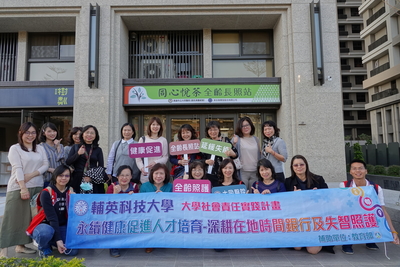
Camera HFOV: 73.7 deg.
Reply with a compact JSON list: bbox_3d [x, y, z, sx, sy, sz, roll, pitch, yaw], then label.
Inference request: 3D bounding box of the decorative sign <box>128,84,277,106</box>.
[{"bbox_3d":[0.050,-0.940,6.600,3.870,0.510,0.150,-1,-5,0],"label":"decorative sign"}]

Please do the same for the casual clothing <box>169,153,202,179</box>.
[{"bbox_3d":[-0.199,0.602,3.738,0.470,0.980,0.340,-1,-5,0],"label":"casual clothing"}]

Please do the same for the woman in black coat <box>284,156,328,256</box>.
[{"bbox_3d":[1.276,0.807,3.223,0.540,1.090,0.540,-1,-5,8],"label":"woman in black coat"}]

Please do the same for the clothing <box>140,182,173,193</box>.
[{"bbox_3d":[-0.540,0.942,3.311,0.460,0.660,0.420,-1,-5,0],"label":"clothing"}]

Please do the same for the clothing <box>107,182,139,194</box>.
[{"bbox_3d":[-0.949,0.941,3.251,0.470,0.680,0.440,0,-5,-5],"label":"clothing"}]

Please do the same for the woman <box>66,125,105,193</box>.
[{"bbox_3d":[-1.570,0.665,3.612,0.520,1.570,0.360,0,-5,-12],"label":"woman"}]

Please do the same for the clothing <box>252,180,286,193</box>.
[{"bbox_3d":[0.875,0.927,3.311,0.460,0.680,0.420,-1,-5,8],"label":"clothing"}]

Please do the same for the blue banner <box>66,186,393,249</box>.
[{"bbox_3d":[0.320,0.945,2.980,3.520,0.610,0.160,-1,-5,1],"label":"blue banner"}]

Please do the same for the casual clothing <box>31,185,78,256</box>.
[{"bbox_3d":[-1.695,0.981,3.126,0.480,0.780,0.520,2,-5,-25],"label":"casual clothing"}]

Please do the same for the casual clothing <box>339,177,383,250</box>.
[{"bbox_3d":[1.966,0.955,3.265,0.520,0.800,0.480,-2,-5,10],"label":"casual clothing"}]

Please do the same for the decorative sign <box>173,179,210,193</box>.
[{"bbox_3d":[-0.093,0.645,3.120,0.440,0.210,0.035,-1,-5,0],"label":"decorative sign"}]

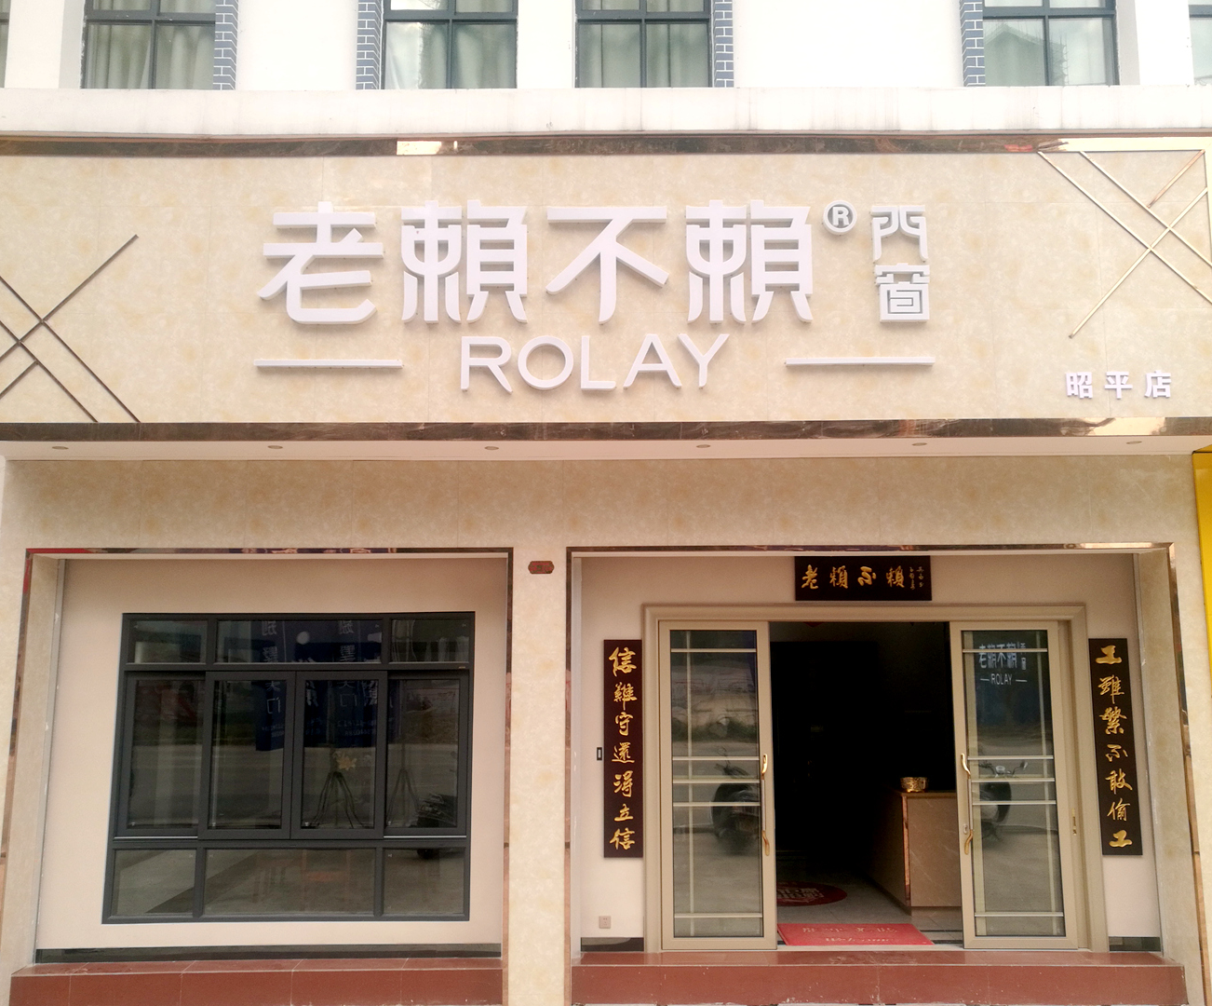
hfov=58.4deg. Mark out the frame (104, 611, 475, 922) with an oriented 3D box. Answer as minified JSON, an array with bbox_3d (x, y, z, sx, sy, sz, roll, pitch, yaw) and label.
[{"bbox_3d":[-2.442,2.039,8.477,2.800,2.352,0.100,0,-9,0],"label":"frame"}]

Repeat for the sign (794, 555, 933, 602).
[{"bbox_3d":[2.048,0.603,8.636,1.077,0.351,0.030,0,-9,0],"label":"sign"}]

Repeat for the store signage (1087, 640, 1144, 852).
[{"bbox_3d":[3.959,1.886,8.437,0.303,1.644,0.030,0,-9,0],"label":"store signage"}]

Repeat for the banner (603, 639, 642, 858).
[{"bbox_3d":[0.137,1.903,8.445,0.297,1.652,0.030,0,-9,0],"label":"banner"}]

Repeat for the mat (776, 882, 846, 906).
[{"bbox_3d":[1.683,3.722,10.378,1.210,0.010,1.210,0,-9,0],"label":"mat"}]

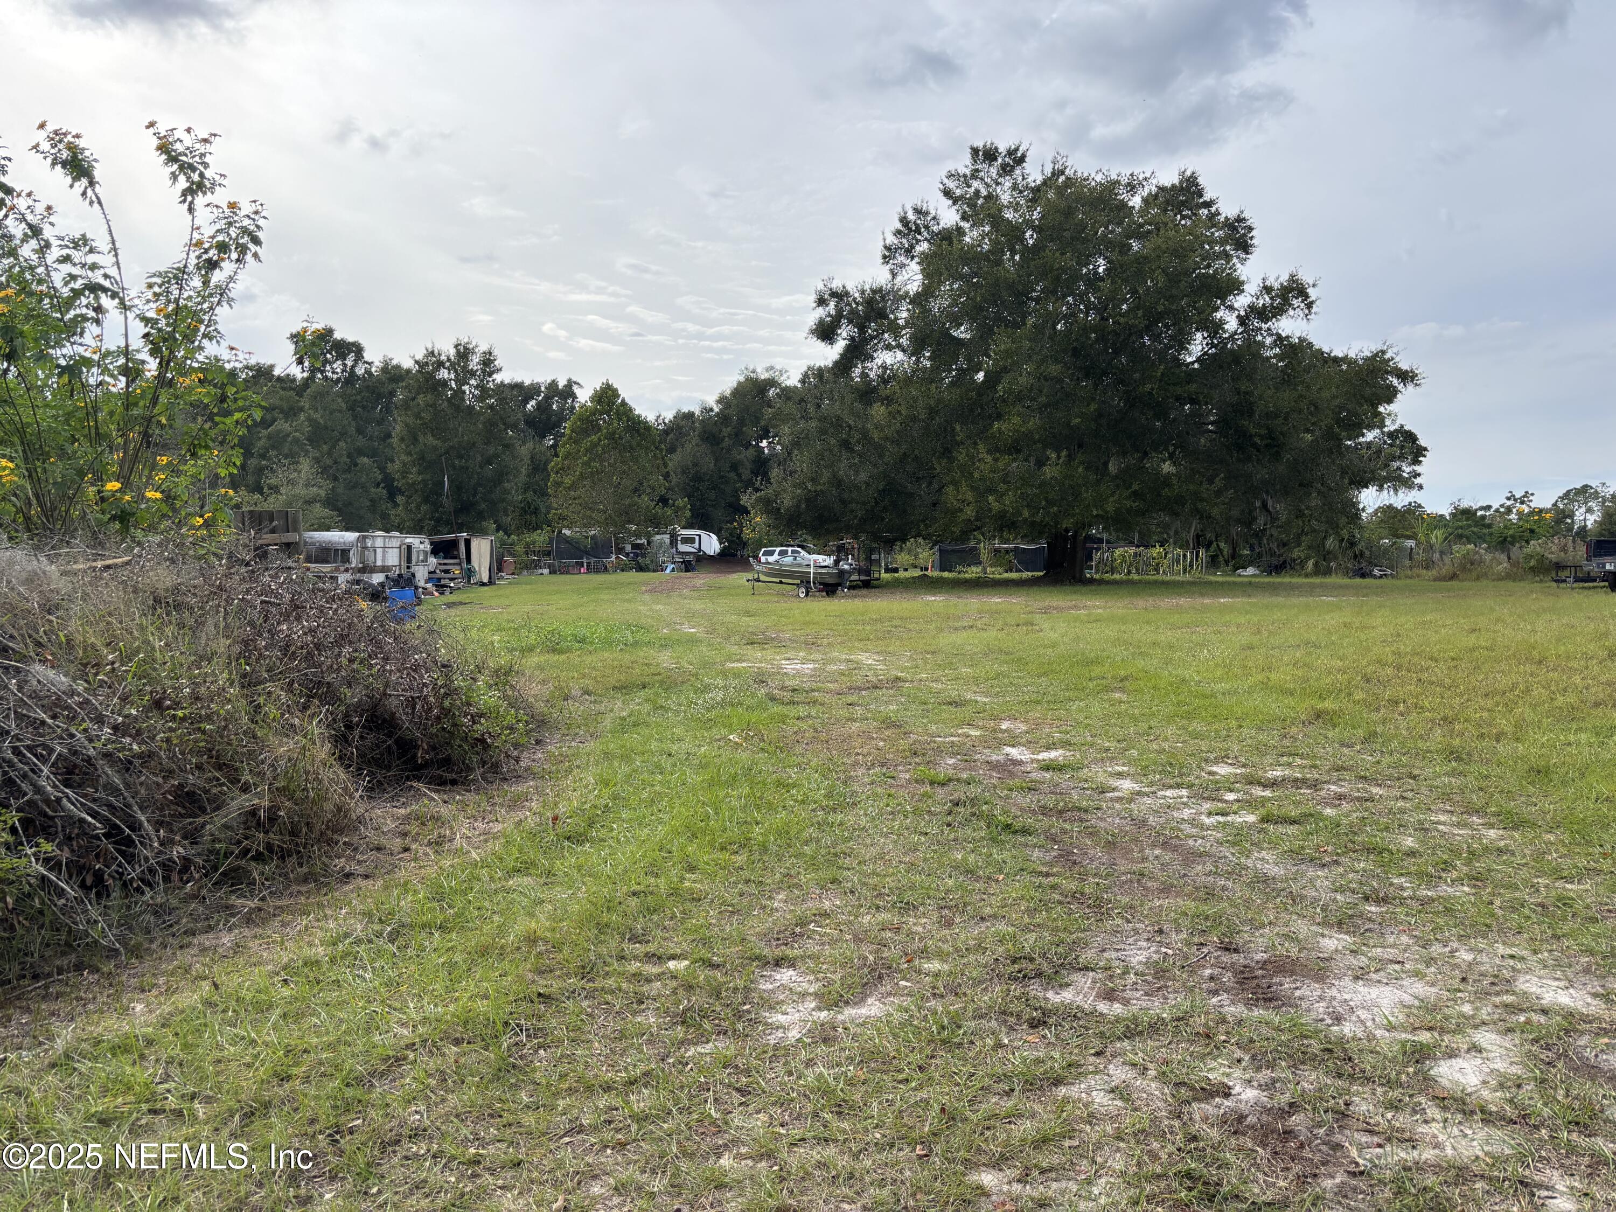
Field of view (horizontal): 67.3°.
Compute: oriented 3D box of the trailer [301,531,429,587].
[{"bbox_3d":[-19.400,-1.990,53.600,2.400,2.600,7.000,0,2,7],"label":"trailer"}]

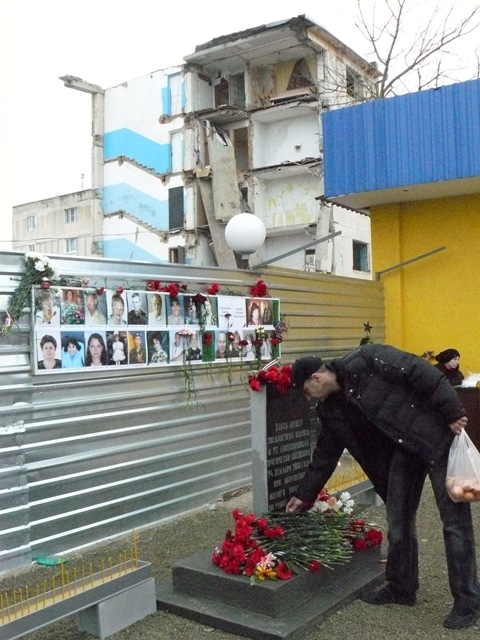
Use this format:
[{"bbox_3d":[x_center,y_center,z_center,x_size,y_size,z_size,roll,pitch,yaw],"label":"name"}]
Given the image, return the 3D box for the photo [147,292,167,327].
[{"bbox_3d":[-0.656,-0.085,5.281,0.010,0.259,0.197,-2,-1,39],"label":"photo"}]

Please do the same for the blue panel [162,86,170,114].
[{"bbox_3d":[-3.548,-10.519,32.000,0.450,1.300,0.060,-2,-1,35],"label":"blue panel"}]

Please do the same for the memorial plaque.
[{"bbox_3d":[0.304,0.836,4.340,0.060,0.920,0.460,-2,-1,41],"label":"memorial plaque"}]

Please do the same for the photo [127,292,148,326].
[{"bbox_3d":[-0.786,-0.087,5.122,0.010,0.259,0.205,-2,-1,39],"label":"photo"}]

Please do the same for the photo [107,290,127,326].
[{"bbox_3d":[-0.915,-0.086,4.966,0.010,0.262,0.191,-2,-1,39],"label":"photo"}]

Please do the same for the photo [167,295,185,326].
[{"bbox_3d":[-0.526,-0.080,5.441,0.010,0.258,0.208,-2,-1,39],"label":"photo"}]

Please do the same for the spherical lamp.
[{"bbox_3d":[0.054,-0.825,6.500,0.410,0.440,0.410,-1,-1,0],"label":"spherical lamp"}]

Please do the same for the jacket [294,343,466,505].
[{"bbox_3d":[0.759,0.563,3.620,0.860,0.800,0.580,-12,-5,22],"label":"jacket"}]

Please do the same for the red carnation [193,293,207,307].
[{"bbox_3d":[-0.341,-0.173,5.606,0.080,0.090,0.100,-2,-1,39],"label":"red carnation"}]

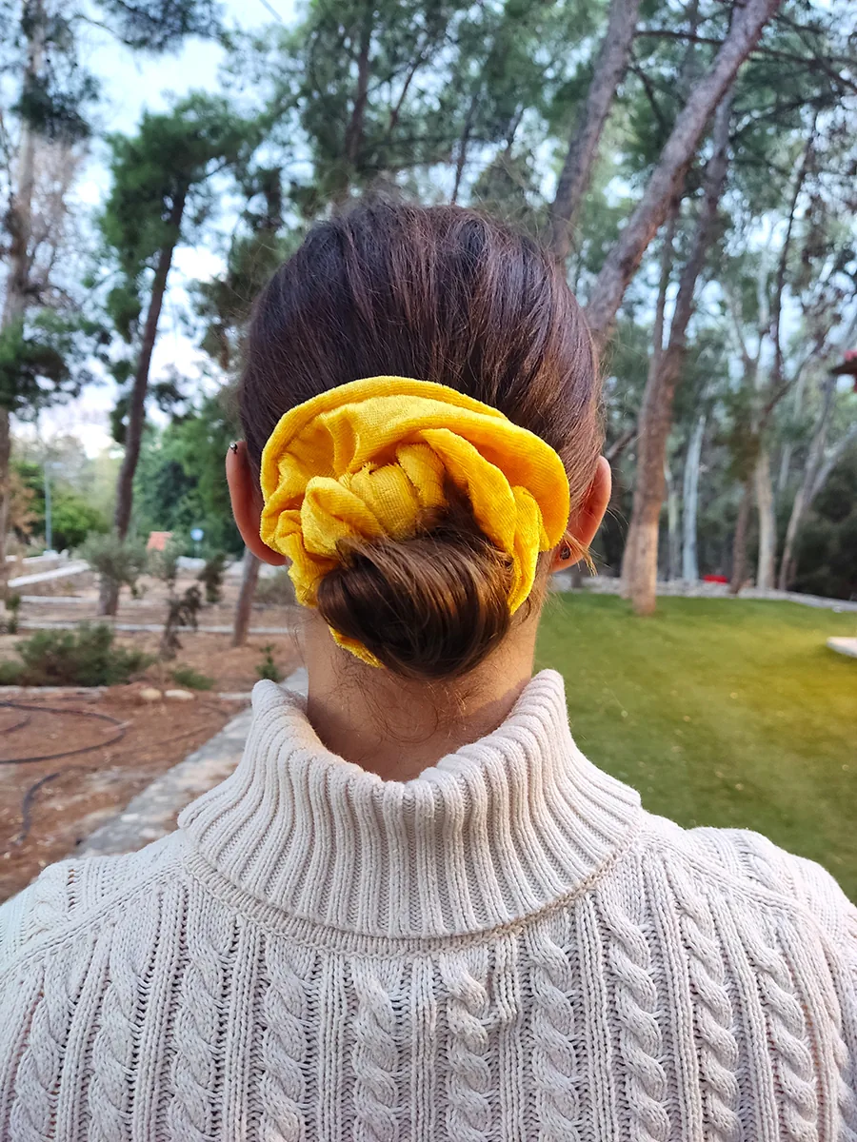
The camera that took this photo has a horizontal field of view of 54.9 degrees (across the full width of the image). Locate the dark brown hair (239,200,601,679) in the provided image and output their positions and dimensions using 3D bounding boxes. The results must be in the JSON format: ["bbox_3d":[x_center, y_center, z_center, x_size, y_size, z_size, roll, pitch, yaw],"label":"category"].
[{"bbox_3d":[-0.004,-0.072,0.390,0.172,0.225,0.225,0,2,0],"label":"dark brown hair"}]

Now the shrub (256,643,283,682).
[{"bbox_3d":[-1.720,0.991,8.900,0.290,0.410,0.280,0,2,0],"label":"shrub"}]

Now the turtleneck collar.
[{"bbox_3d":[-0.009,0.100,0.405,0.225,0.125,0.190,0,2,0],"label":"turtleneck collar"}]

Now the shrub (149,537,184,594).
[{"bbox_3d":[-5.563,-0.111,17.500,0.740,1.200,0.700,0,2,0],"label":"shrub"}]

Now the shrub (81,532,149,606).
[{"bbox_3d":[-6.007,-0.027,15.800,1.320,1.380,1.200,0,2,0],"label":"shrub"}]

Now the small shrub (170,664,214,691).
[{"bbox_3d":[-2.466,1.111,8.600,0.460,0.250,0.400,0,2,0],"label":"small shrub"}]

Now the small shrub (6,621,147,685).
[{"bbox_3d":[-3.859,0.866,9.100,1.580,0.640,1.150,0,2,0],"label":"small shrub"}]

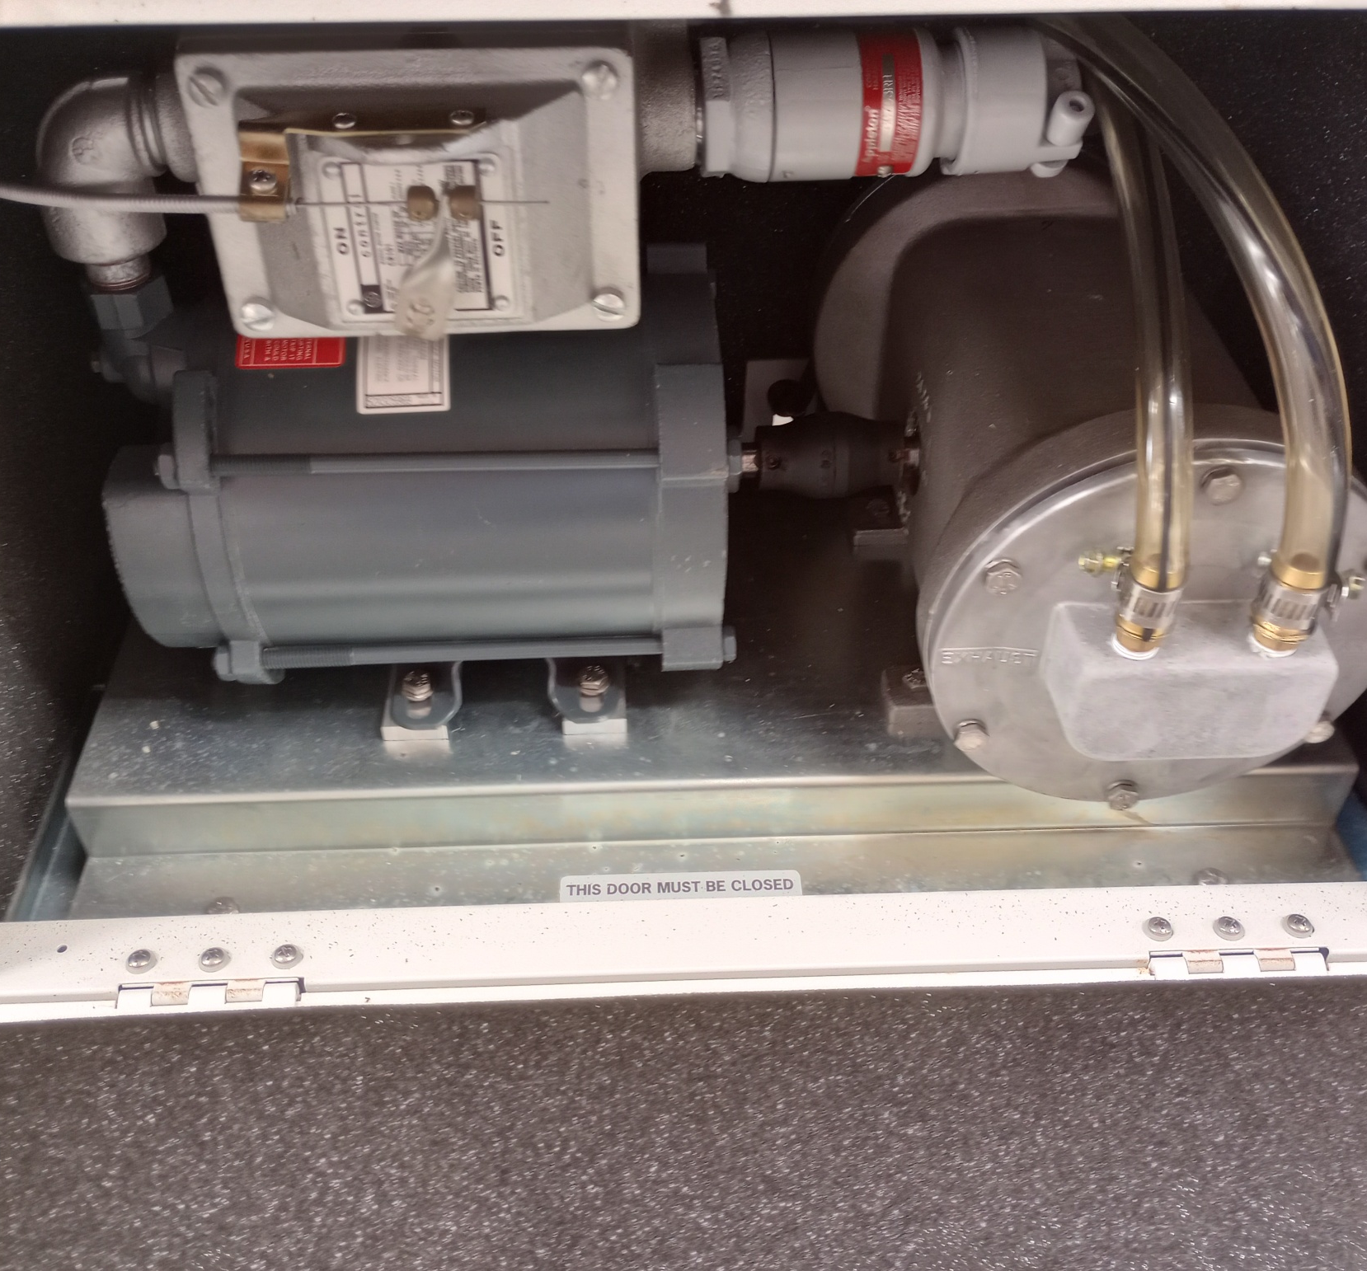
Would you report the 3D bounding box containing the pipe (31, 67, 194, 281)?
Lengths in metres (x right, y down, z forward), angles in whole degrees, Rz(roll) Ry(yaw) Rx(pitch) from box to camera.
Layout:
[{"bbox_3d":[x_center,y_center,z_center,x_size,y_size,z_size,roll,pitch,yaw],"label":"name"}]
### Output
[{"bbox_3d":[-0.188,-0.152,0.459,0.053,0.074,0.038,-1,43,-1],"label":"pipe"}]

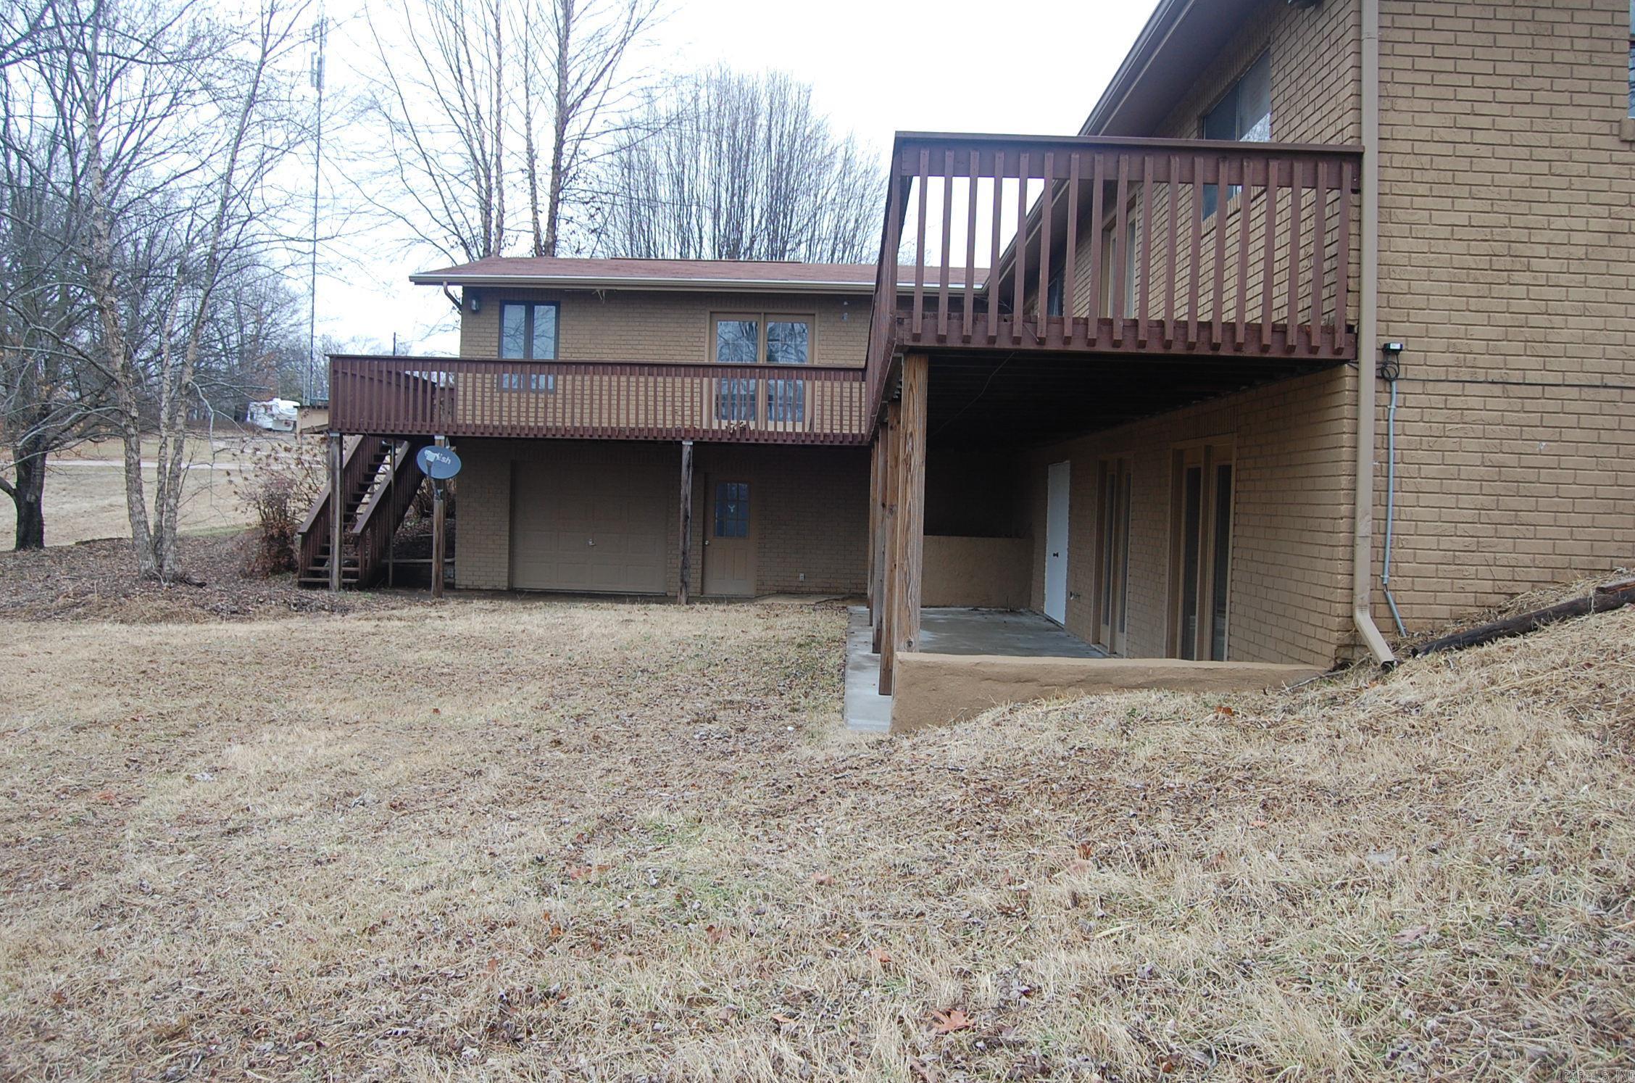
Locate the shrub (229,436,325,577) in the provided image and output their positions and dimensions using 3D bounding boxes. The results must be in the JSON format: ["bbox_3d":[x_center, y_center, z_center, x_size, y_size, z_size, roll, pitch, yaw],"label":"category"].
[{"bbox_3d":[-9.036,-0.578,20.500,1.450,2.300,1.450,2,2,2],"label":"shrub"}]

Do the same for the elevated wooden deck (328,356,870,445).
[{"bbox_3d":[-3.238,-2.135,19.308,8.102,1.140,2.300,1,2,2],"label":"elevated wooden deck"}]

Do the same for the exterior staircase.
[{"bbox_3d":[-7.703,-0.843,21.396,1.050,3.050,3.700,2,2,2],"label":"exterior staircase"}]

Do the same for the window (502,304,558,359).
[{"bbox_3d":[-4.847,-3.275,20.650,1.010,1.530,0.120,2,2,2],"label":"window"}]

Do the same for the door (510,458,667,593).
[{"bbox_3d":[-3.866,-0.259,20.700,2.640,2.200,0.100,2,2,2],"label":"door"}]

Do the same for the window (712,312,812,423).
[{"bbox_3d":[-0.930,-2.888,20.500,1.720,1.930,0.120,2,2,2],"label":"window"}]

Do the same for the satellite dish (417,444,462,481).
[{"bbox_3d":[-5.651,-1.184,18.300,0.640,0.540,0.400,2,2,16],"label":"satellite dish"}]

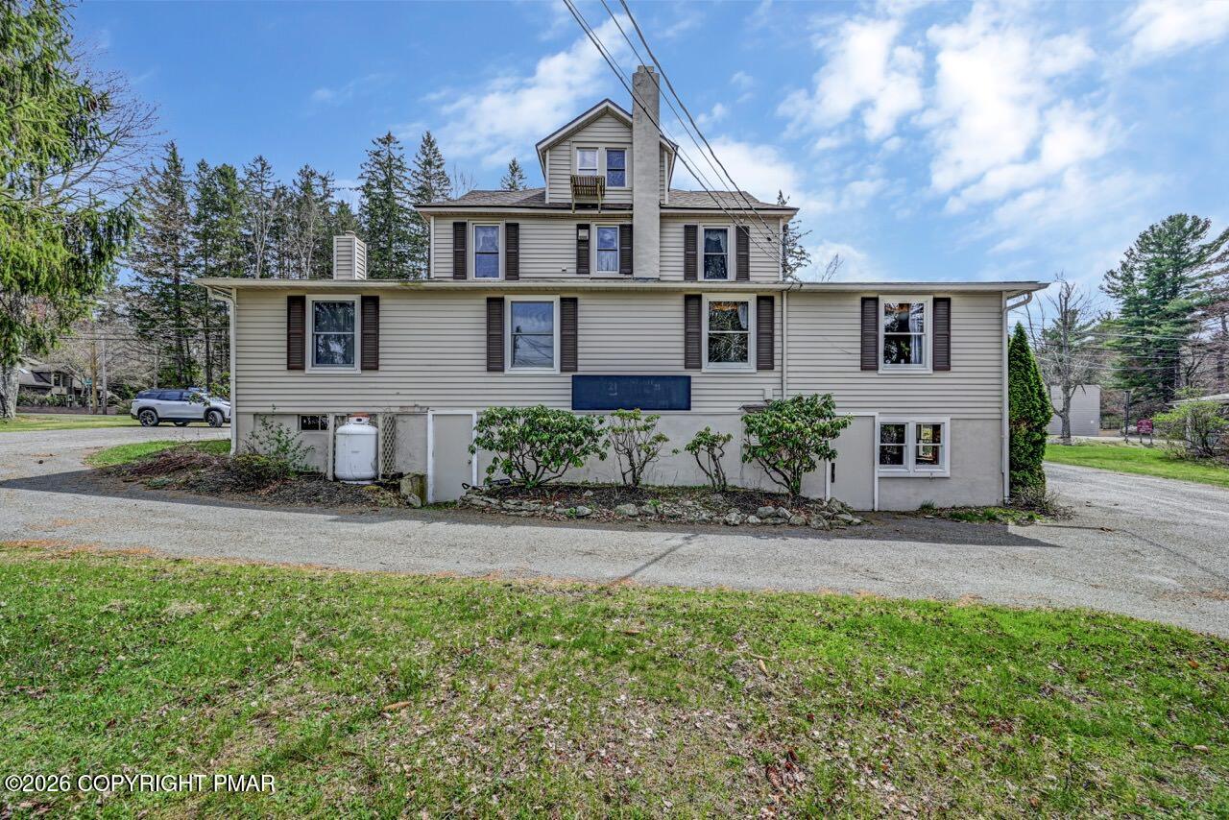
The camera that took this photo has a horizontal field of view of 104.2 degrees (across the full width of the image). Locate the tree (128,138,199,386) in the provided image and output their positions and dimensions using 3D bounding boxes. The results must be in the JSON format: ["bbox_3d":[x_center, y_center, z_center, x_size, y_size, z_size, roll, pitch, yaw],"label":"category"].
[{"bbox_3d":[-40.370,-11.910,43.000,6.500,24.620,6.500,0,0,0],"label":"tree"}]

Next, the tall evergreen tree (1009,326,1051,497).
[{"bbox_3d":[9.250,-0.050,10.900,1.450,3.960,1.450,0,0,0],"label":"tall evergreen tree"}]

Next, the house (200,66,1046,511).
[{"bbox_3d":[0.160,-3.230,15.000,16.800,10.550,11.000,0,0,0],"label":"house"}]

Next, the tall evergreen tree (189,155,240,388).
[{"bbox_3d":[-36.060,-11.050,43.000,5.000,22.900,5.000,0,0,0],"label":"tall evergreen tree"}]

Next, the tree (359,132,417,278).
[{"bbox_3d":[-19.390,-11.660,41.000,6.000,24.520,6.000,0,0,0],"label":"tree"}]

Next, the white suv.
[{"bbox_3d":[-18.200,-0.140,21.100,4.680,1.690,1.900,0,0,0],"label":"white suv"}]

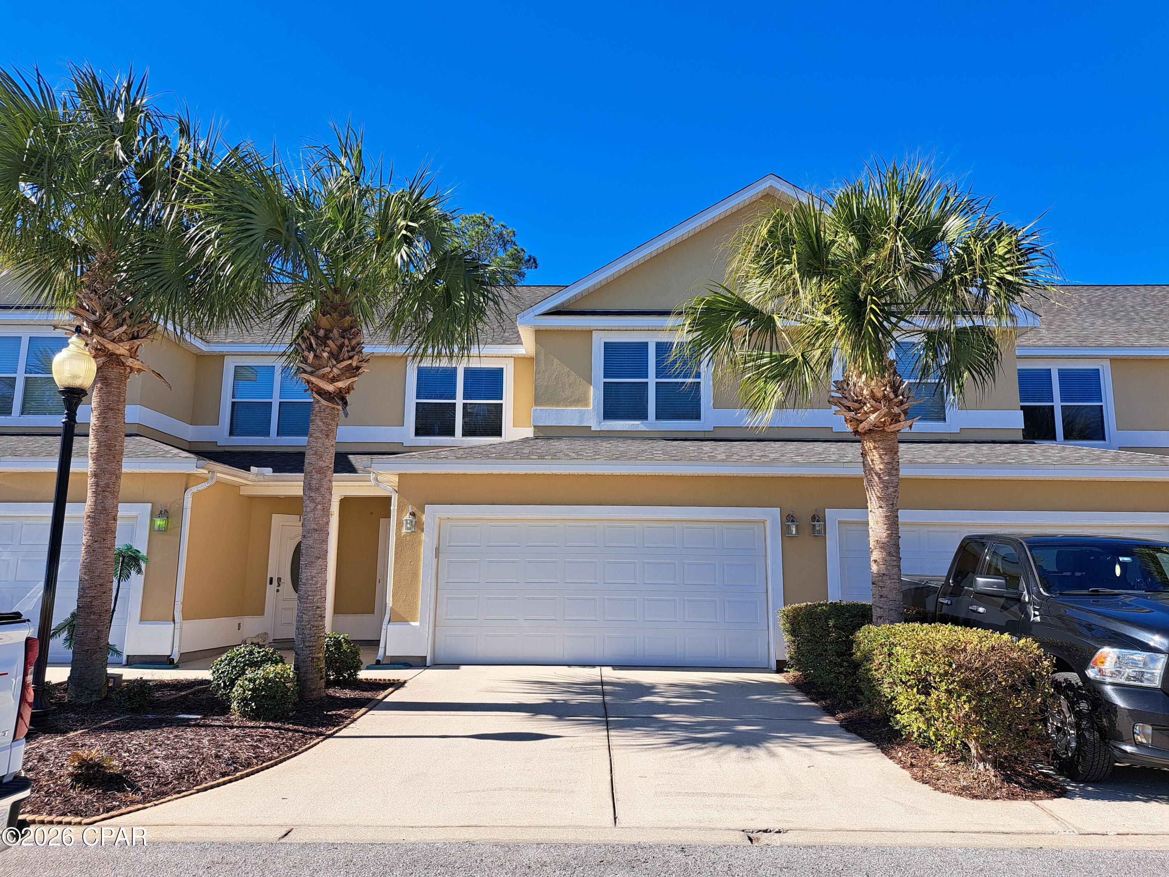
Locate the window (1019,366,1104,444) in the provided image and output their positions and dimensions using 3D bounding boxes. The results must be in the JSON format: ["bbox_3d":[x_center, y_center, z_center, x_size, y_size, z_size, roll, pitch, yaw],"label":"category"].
[{"bbox_3d":[9.441,-0.689,16.105,1.820,1.521,0.100,0,-9,1],"label":"window"}]

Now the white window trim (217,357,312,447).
[{"bbox_3d":[-6.128,-0.734,15.987,2.100,1.800,0.100,0,-10,1],"label":"white window trim"}]

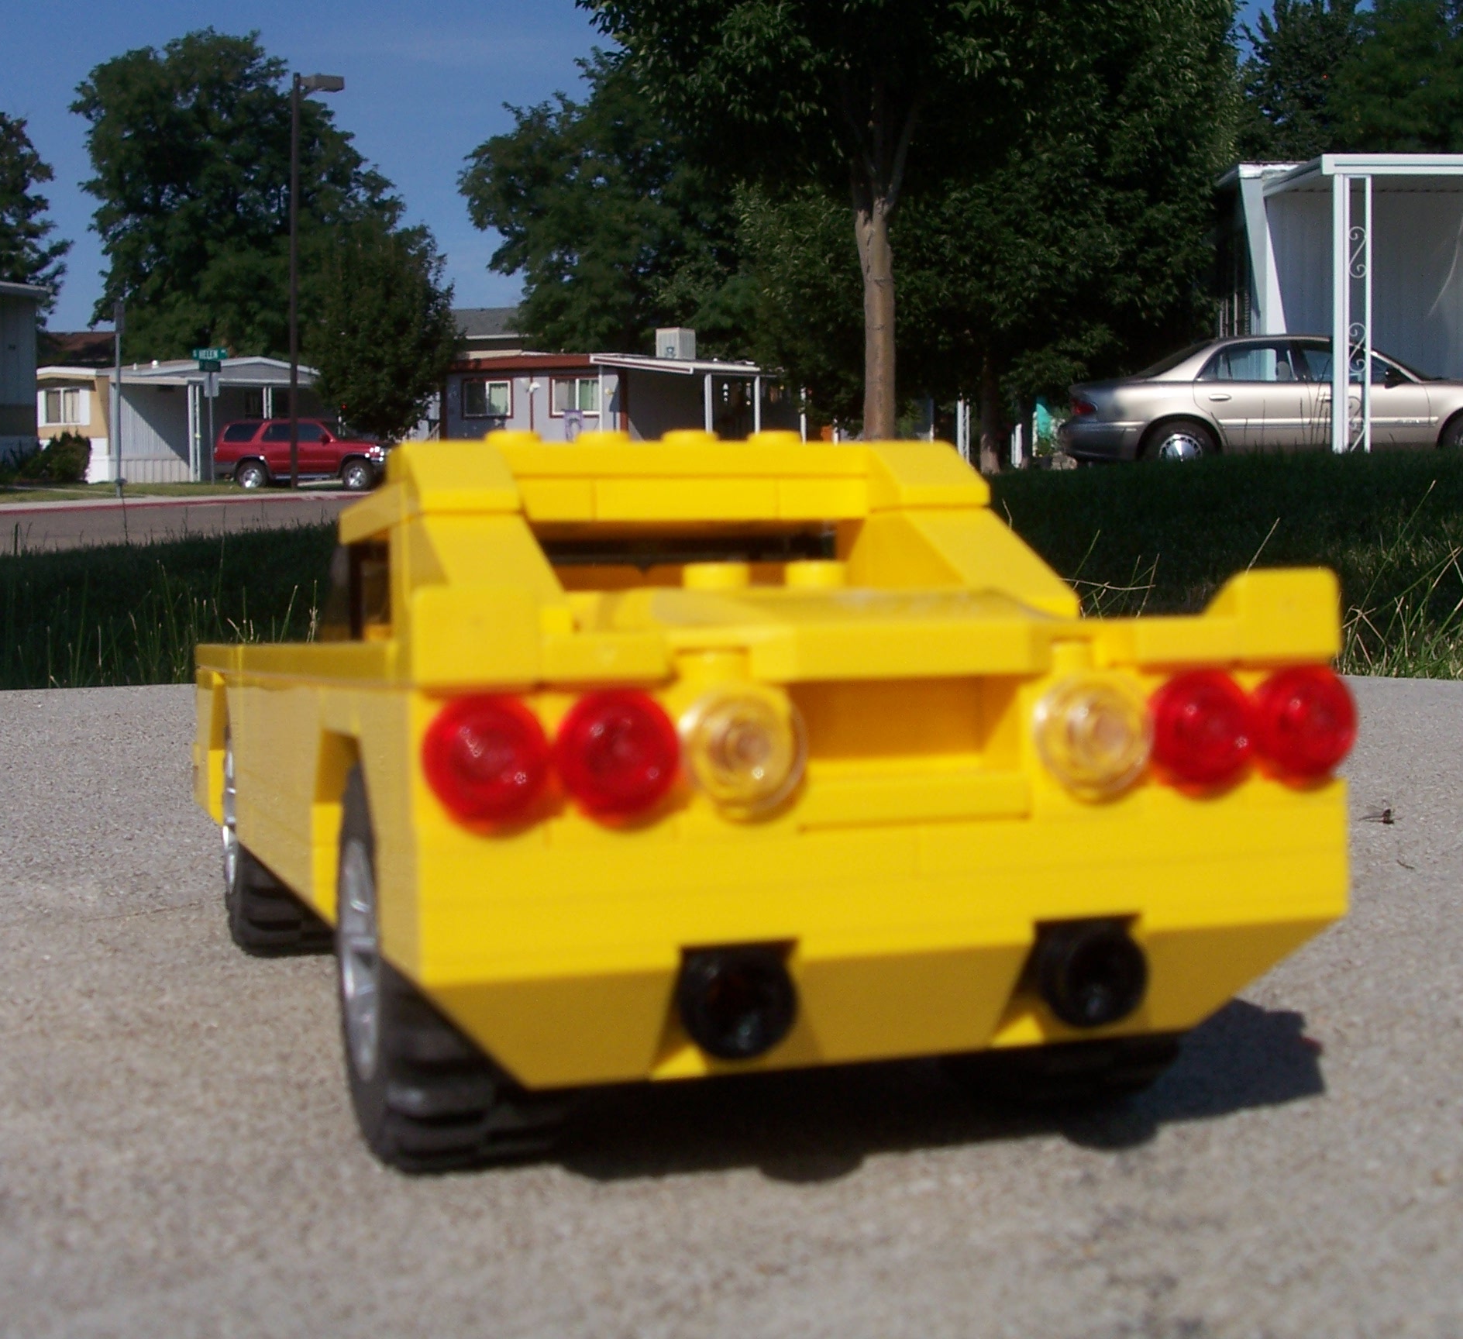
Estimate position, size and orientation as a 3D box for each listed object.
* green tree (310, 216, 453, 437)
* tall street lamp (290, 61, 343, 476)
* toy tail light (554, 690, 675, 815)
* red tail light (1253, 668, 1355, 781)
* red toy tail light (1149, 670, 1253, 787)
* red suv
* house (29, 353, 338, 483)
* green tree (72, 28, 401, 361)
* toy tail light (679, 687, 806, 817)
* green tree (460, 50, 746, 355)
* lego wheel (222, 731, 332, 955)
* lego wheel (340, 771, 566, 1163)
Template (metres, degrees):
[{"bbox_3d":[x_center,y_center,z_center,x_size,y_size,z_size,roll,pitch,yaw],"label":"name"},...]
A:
[{"bbox_3d":[-9.312,-8.460,57.500,4.000,7.000,4.000,-1,3,-9],"label":"green tree"},{"bbox_3d":[-9.849,-9.236,51.500,1.200,9.800,0.400,-2,3,-17],"label":"tall street lamp"},{"bbox_3d":[-0.007,0.005,0.130,0.008,0.008,0.004,-2,1,-19],"label":"toy tail light"},{"bbox_3d":[0.039,0.004,0.145,0.008,0.008,0.004,-2,1,-19],"label":"red tail light"},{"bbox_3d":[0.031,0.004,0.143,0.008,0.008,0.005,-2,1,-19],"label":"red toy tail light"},{"bbox_3d":[-10.518,-5.355,54.000,4.550,1.740,1.760,0,3,7],"label":"red suv"},{"bbox_3d":[-15.841,-7.282,63.000,9.000,3.500,10.000,-1,3,-6],"label":"house"},{"bbox_3d":[-17.120,-14.319,75.000,11.300,15.600,11.000,-1,3,-11],"label":"green tree"},{"bbox_3d":[0.001,0.005,0.132,0.008,0.008,0.004,-2,1,-19],"label":"toy tail light"},{"bbox_3d":[-3.591,-12.452,66.000,9.800,12.880,9.200,0,4,0],"label":"green tree"},{"bbox_3d":[-0.051,0.017,0.249,0.014,0.030,0.030,-2,1,-19],"label":"lego wheel"},{"bbox_3d":[-0.020,0.020,0.156,0.014,0.030,0.030,-2,1,-19],"label":"lego wheel"}]

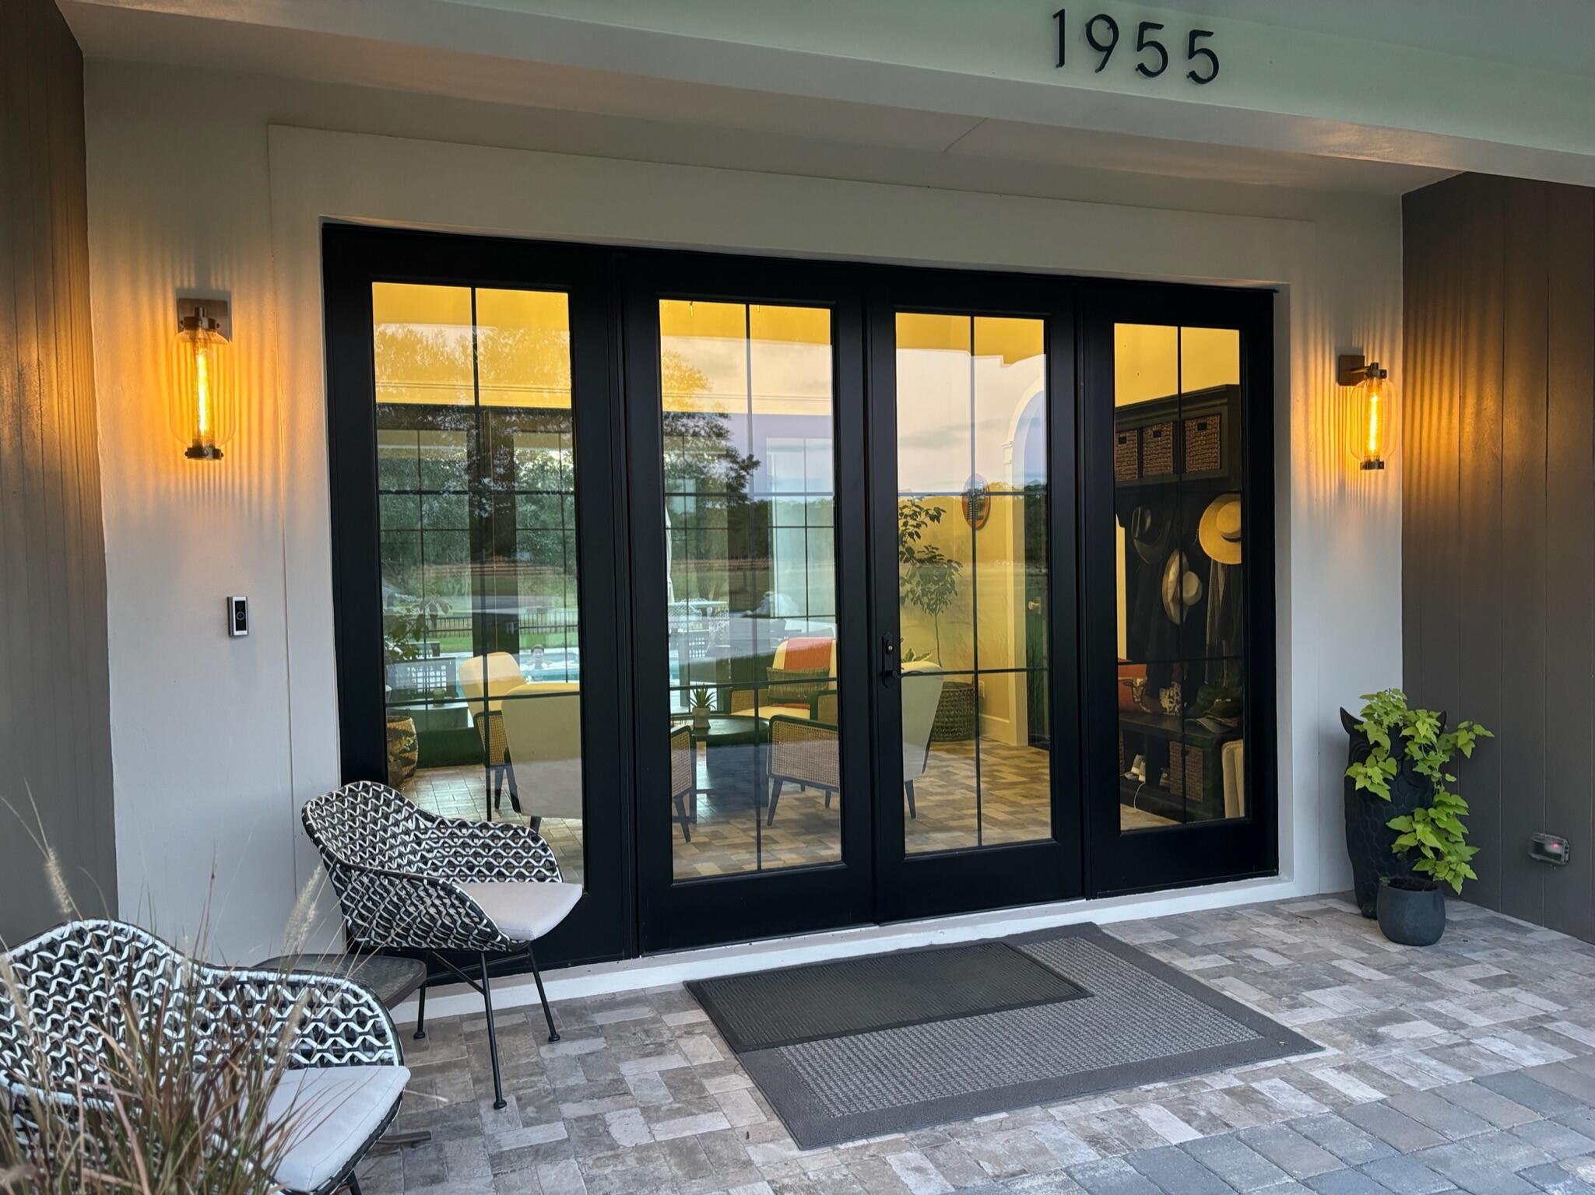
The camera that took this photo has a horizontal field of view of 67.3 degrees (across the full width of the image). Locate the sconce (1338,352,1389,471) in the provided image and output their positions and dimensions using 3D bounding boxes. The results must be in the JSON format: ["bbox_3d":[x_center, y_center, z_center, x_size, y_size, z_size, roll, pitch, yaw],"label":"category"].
[{"bbox_3d":[2.333,-0.761,4.872,0.168,0.482,0.208,-2,2,-19],"label":"sconce"}]

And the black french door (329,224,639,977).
[{"bbox_3d":[-1.026,0.041,3.950,0.928,2.437,0.080,-2,2,-19],"label":"black french door"}]

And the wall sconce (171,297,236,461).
[{"bbox_3d":[-1.718,-0.638,3.459,0.168,0.482,0.208,-2,2,-19],"label":"wall sconce"}]

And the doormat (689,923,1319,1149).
[{"bbox_3d":[0.578,1.301,3.764,1.611,0.012,1.224,-2,2,-19],"label":"doormat"}]

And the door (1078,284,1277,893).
[{"bbox_3d":[1.544,-0.040,4.846,0.931,2.437,0.080,-2,2,-19],"label":"door"}]

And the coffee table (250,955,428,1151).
[{"bbox_3d":[-1.166,1.155,2.880,0.490,0.430,0.490,-1,2,7],"label":"coffee table"}]

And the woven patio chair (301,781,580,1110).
[{"bbox_3d":[-0.980,0.938,3.420,0.630,0.820,0.600,-1,2,7],"label":"woven patio chair"}]

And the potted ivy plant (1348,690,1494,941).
[{"bbox_3d":[2.330,0.792,4.498,0.490,0.910,0.450,0,2,27],"label":"potted ivy plant"}]

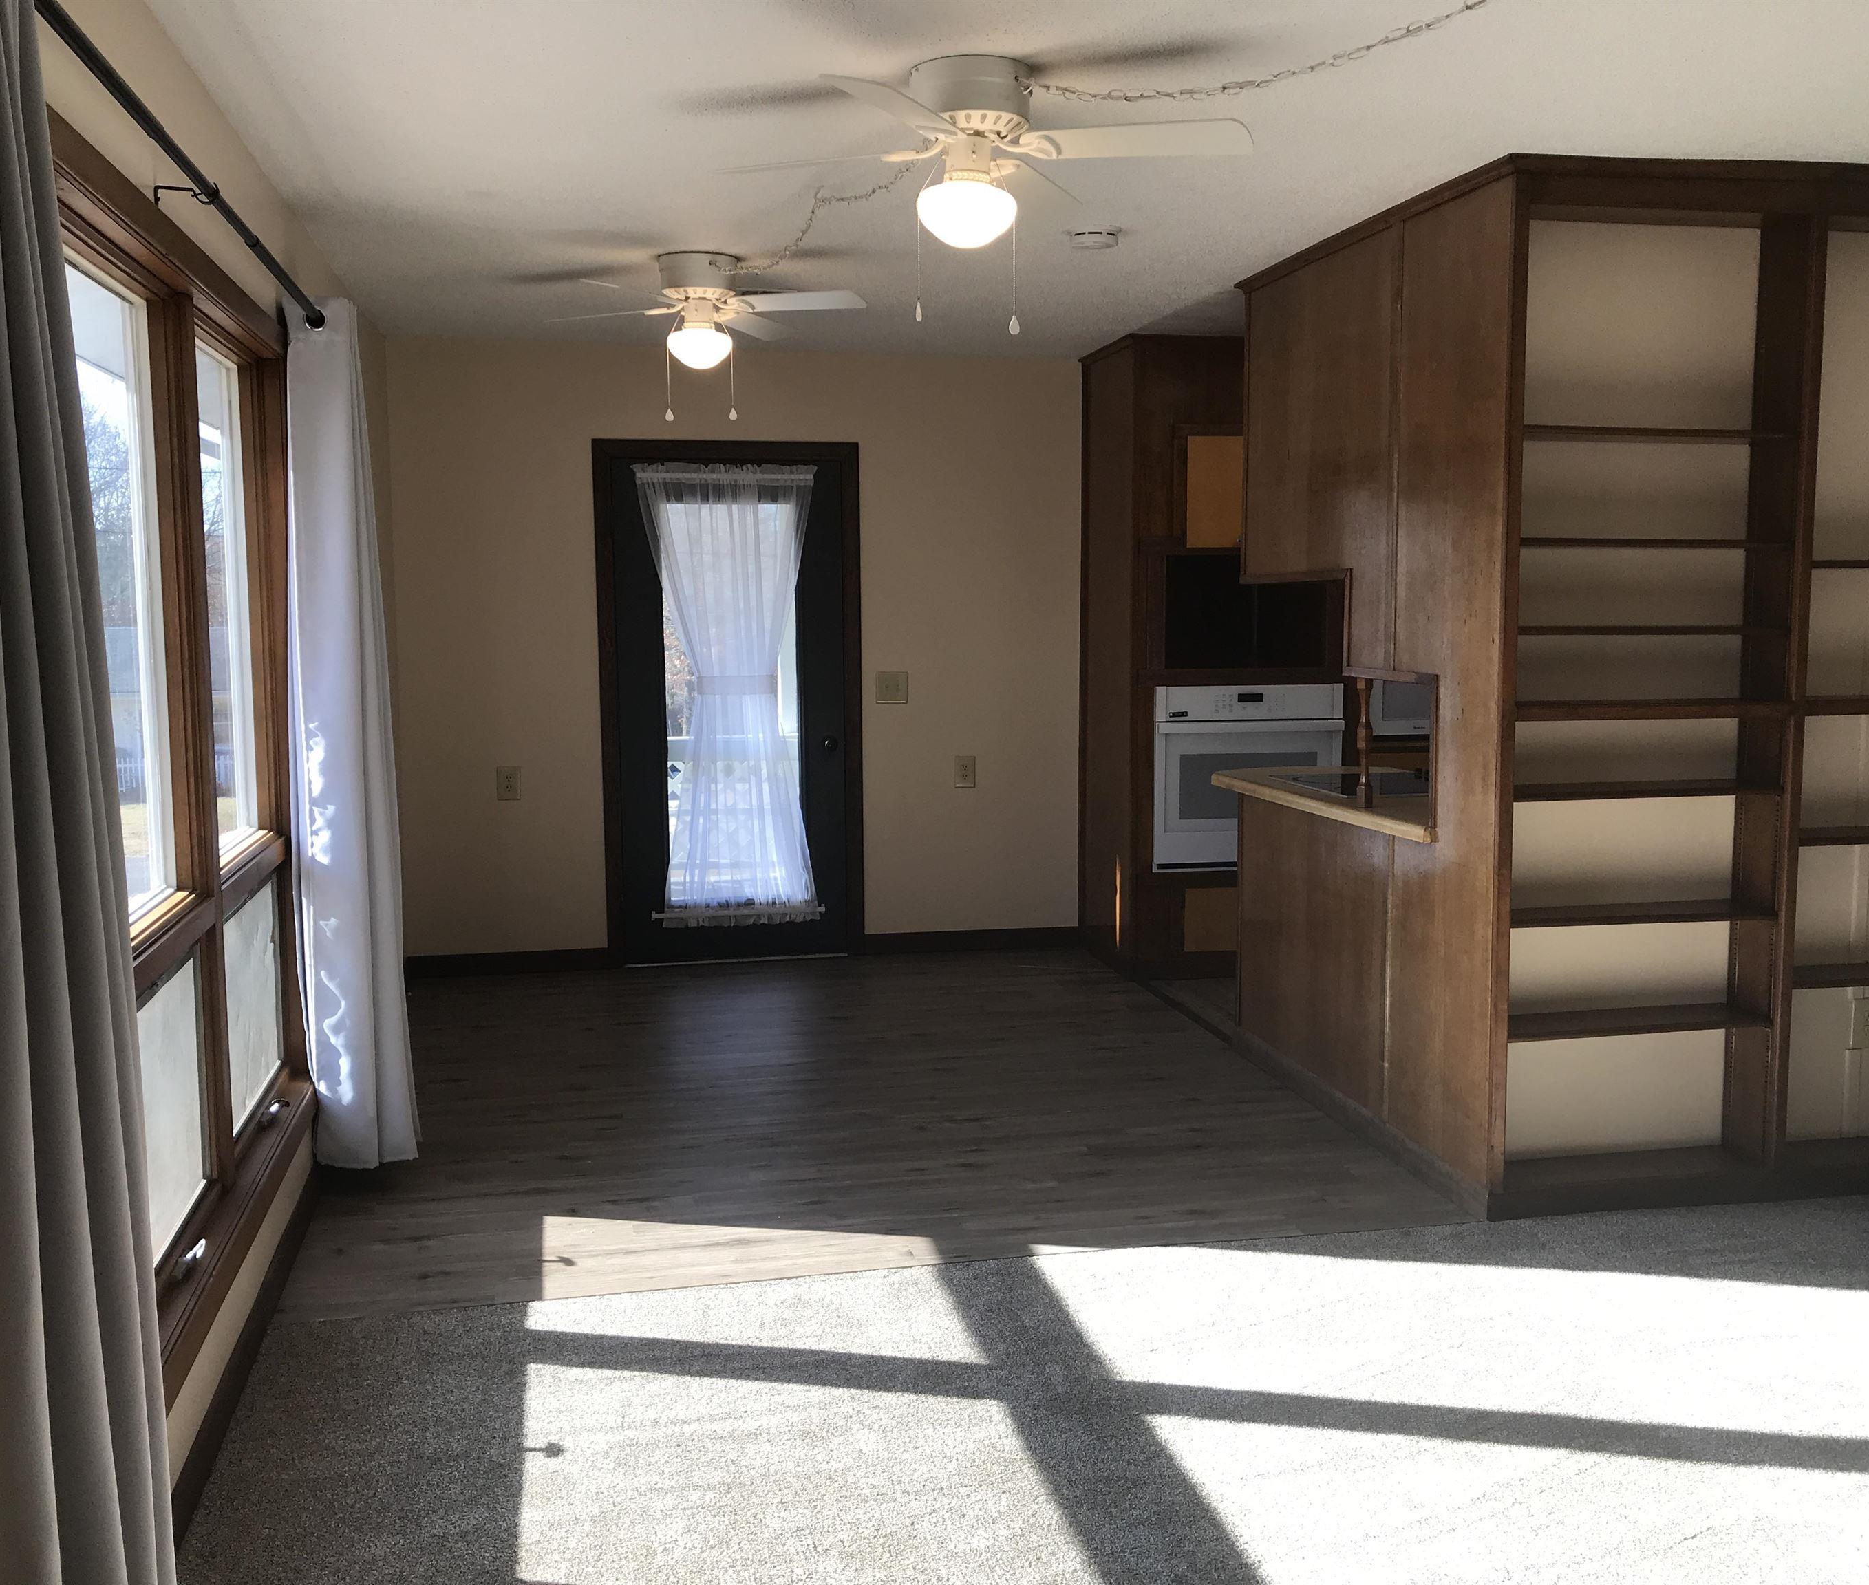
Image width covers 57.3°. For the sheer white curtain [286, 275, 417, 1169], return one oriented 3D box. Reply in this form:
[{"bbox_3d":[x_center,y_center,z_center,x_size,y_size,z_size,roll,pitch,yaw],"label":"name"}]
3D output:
[{"bbox_3d":[-1.455,-0.125,4.259,0.210,2.130,0.340,-2,6,-12],"label":"sheer white curtain"}]

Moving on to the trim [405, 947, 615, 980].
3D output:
[{"bbox_3d":[-1.694,0.680,6.782,0.800,0.095,0.020,-2,6,-12],"label":"trim"}]

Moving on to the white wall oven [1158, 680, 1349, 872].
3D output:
[{"bbox_3d":[1.154,-0.088,6.781,0.757,0.710,0.580,-2,6,-12],"label":"white wall oven"}]

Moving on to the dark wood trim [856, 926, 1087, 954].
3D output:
[{"bbox_3d":[0.153,0.623,7.181,0.920,0.095,0.020,-2,6,-12],"label":"dark wood trim"}]

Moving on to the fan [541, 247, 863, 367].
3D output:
[{"bbox_3d":[-0.679,-1.378,4.941,0.980,0.320,0.980,-2,6,-12],"label":"fan"}]

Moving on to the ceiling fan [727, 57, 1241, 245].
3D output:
[{"bbox_3d":[0.069,-1.188,3.211,0.980,0.320,0.980,-2,6,-12],"label":"ceiling fan"}]

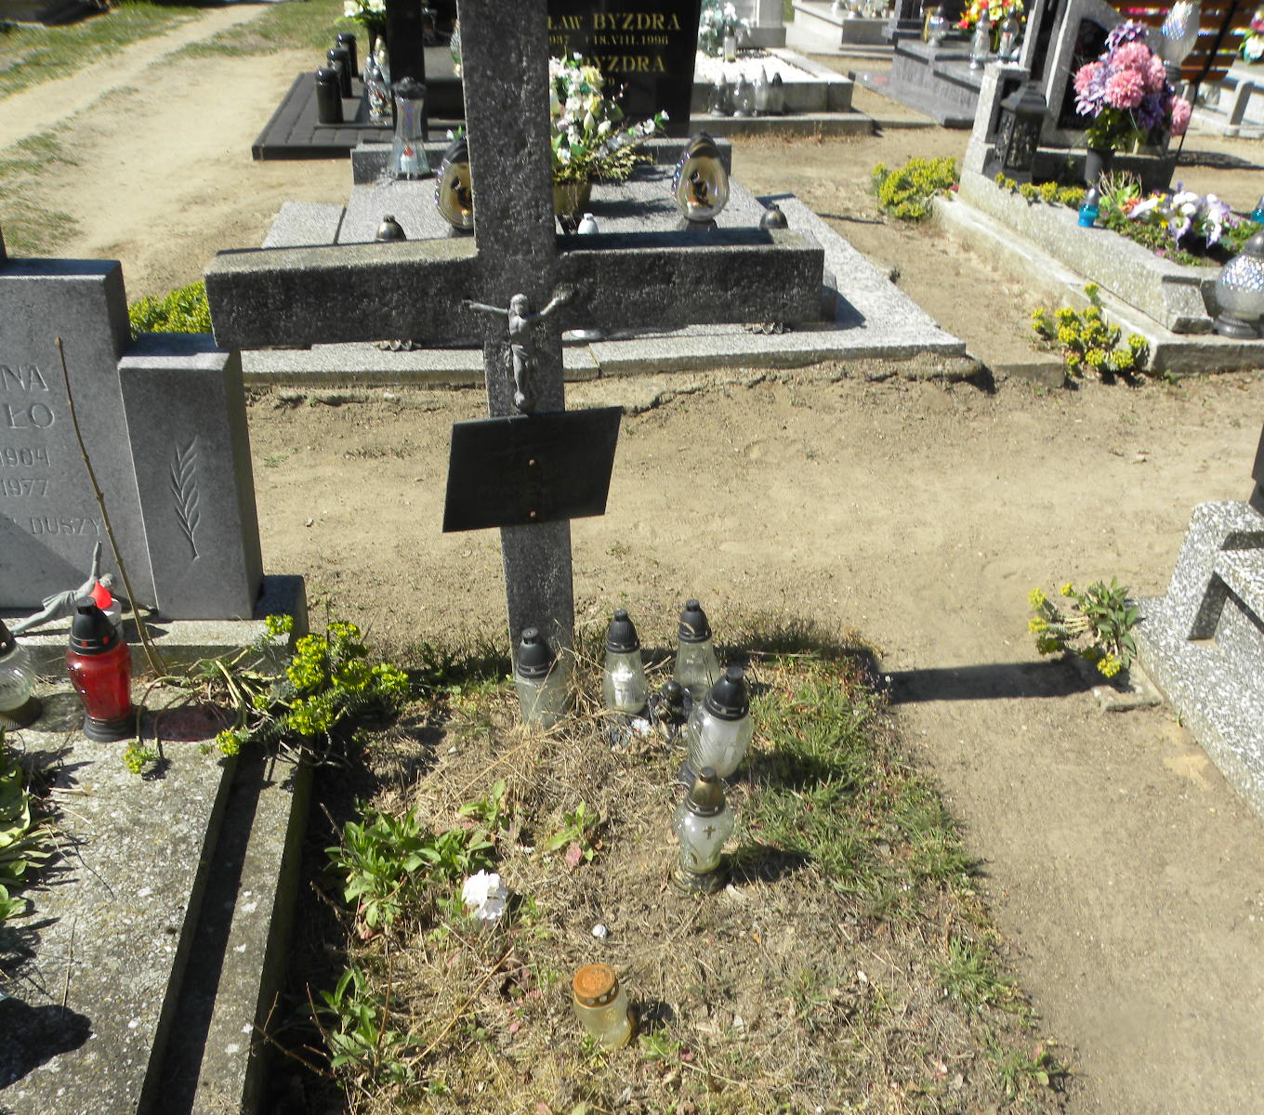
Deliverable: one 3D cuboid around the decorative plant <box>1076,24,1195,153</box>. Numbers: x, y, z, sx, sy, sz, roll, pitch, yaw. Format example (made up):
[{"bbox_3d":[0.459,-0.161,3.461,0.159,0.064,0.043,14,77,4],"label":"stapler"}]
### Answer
[{"bbox_3d":[2.373,-2.235,5.300,0.500,0.530,0.420,-3,31,-8],"label":"decorative plant"}]

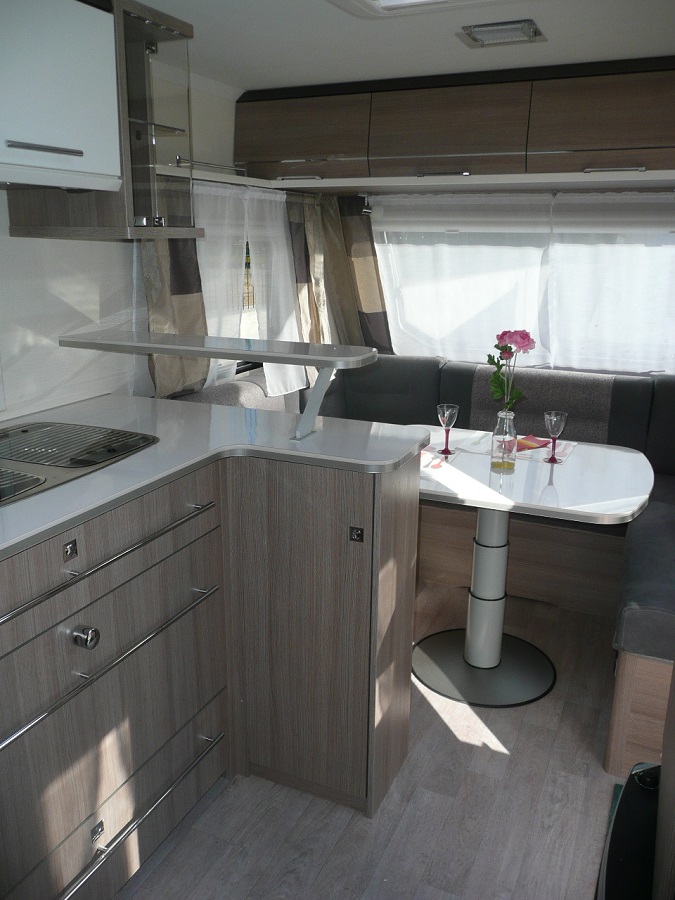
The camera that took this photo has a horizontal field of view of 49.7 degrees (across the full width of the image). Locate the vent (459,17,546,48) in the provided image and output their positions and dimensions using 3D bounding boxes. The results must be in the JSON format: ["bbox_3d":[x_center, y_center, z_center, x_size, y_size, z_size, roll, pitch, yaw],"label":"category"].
[{"bbox_3d":[0.423,-1.081,1.897,0.196,0.027,0.152,7,17,23],"label":"vent"}]

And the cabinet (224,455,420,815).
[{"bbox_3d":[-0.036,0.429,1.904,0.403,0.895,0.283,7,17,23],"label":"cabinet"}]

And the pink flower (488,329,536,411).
[{"bbox_3d":[0.503,-0.231,2.110,0.118,0.239,0.103,7,17,23],"label":"pink flower"}]

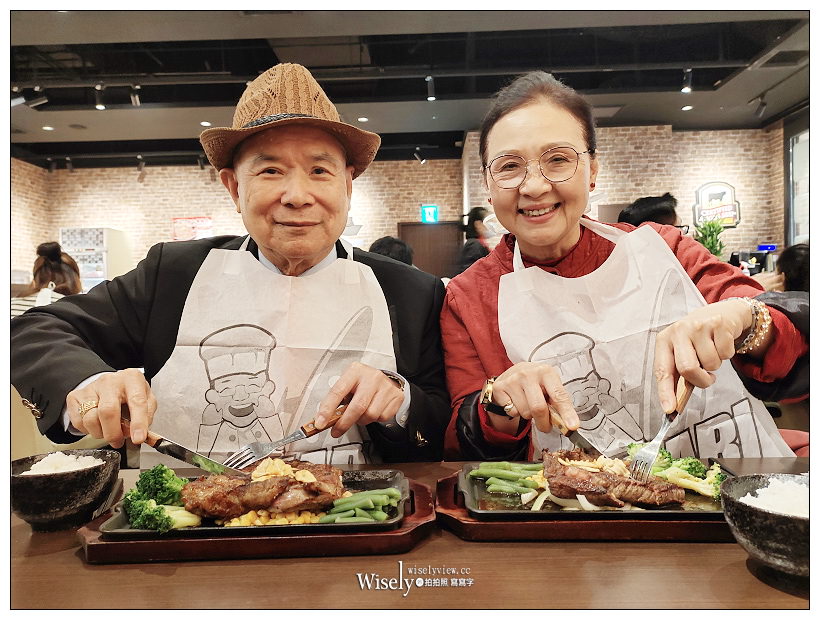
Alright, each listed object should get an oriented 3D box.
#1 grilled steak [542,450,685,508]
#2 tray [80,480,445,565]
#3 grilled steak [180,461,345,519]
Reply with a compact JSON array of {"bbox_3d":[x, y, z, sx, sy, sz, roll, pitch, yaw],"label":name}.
[{"bbox_3d":[0.208,0.173,0.648,0.136,0.036,0.090,0,0,12],"label":"grilled steak"},{"bbox_3d":[-0.139,0.202,0.608,0.315,0.017,0.174,0,0,-5],"label":"tray"},{"bbox_3d":[-0.138,0.173,0.618,0.150,0.035,0.088,0,0,-5],"label":"grilled steak"}]

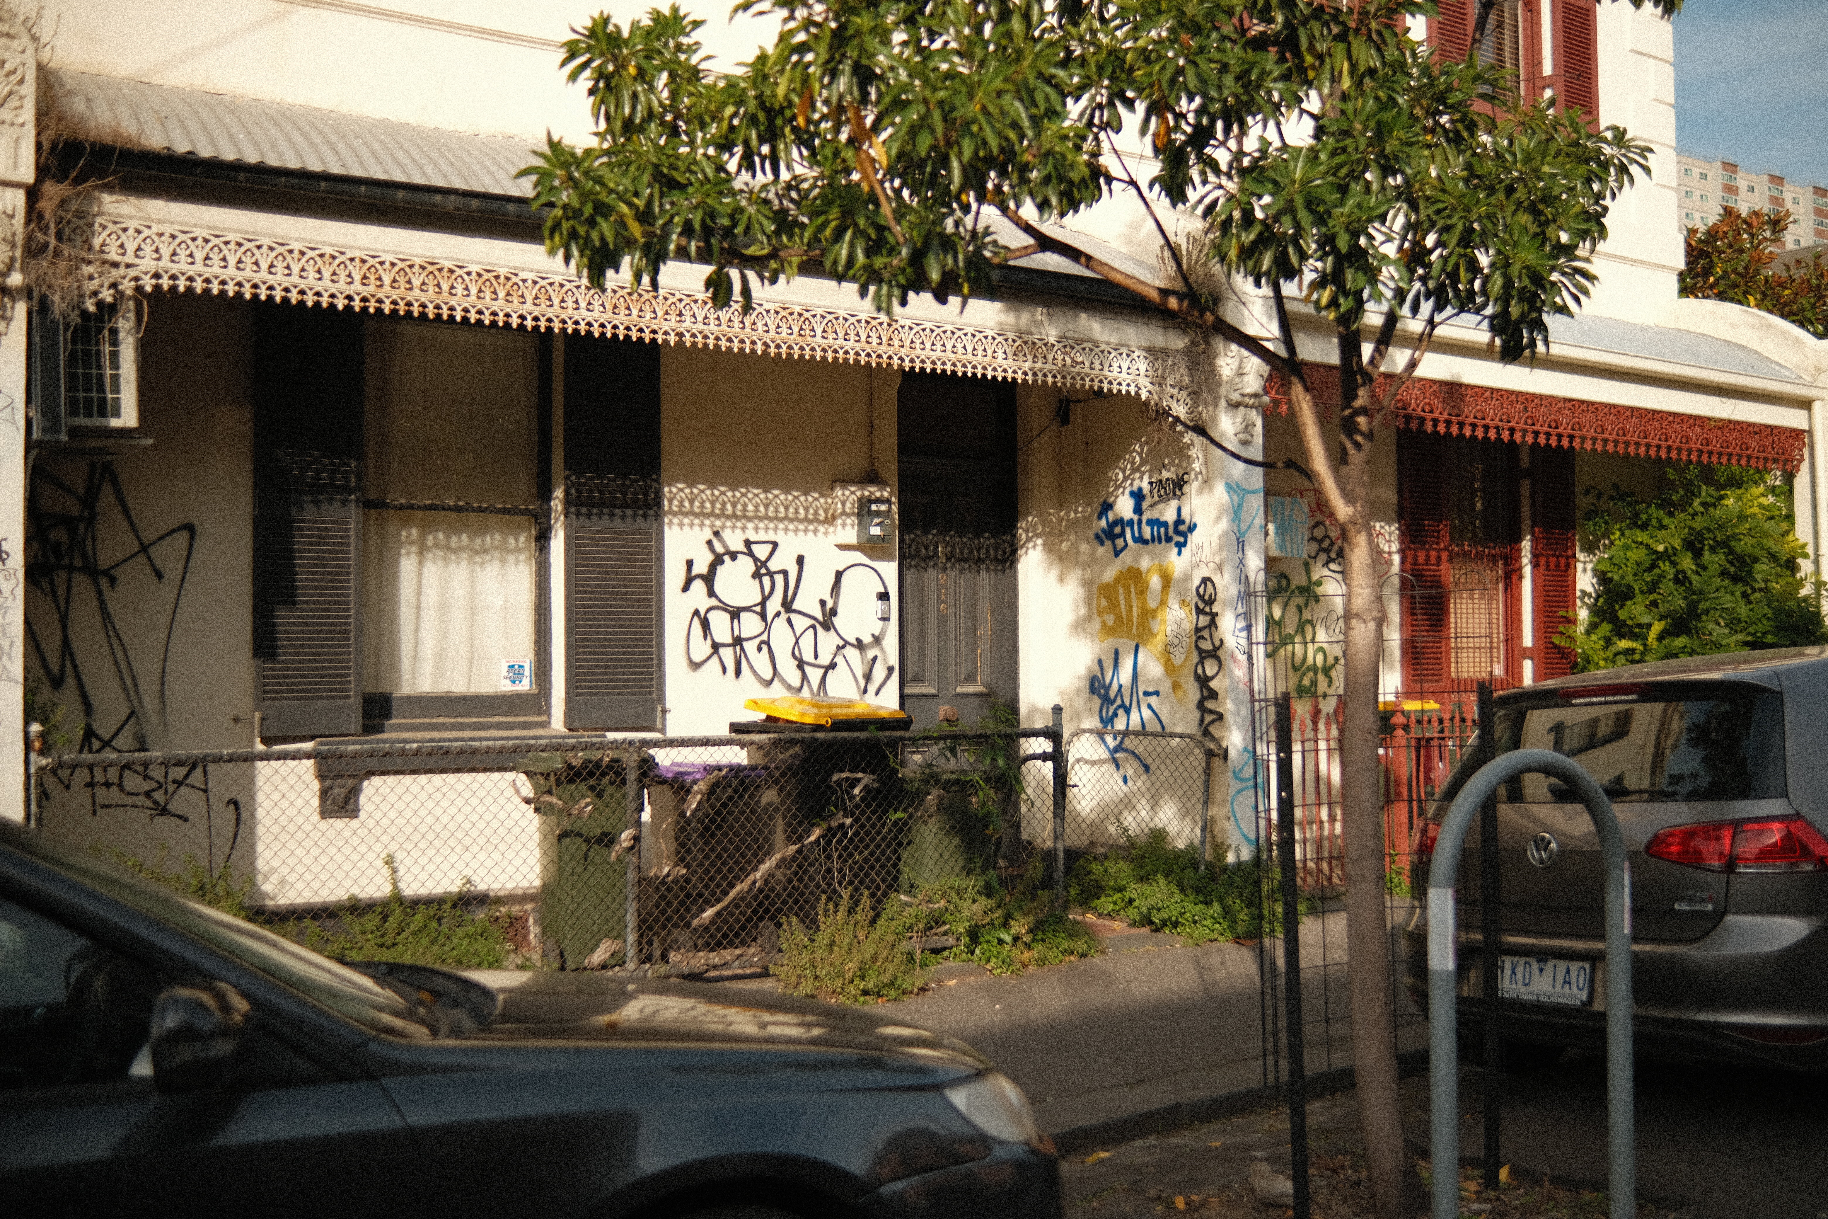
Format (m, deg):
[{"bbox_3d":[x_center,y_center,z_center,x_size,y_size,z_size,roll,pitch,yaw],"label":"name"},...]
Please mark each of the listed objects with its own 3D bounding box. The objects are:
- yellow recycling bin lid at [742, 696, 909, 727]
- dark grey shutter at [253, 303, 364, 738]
[{"bbox_3d":[-0.423,0.485,8.569,0.550,0.080,0.650,1,5,-45],"label":"yellow recycling bin lid"},{"bbox_3d":[-2.611,-0.423,7.683,0.462,1.930,0.050,1,-2,-35],"label":"dark grey shutter"}]

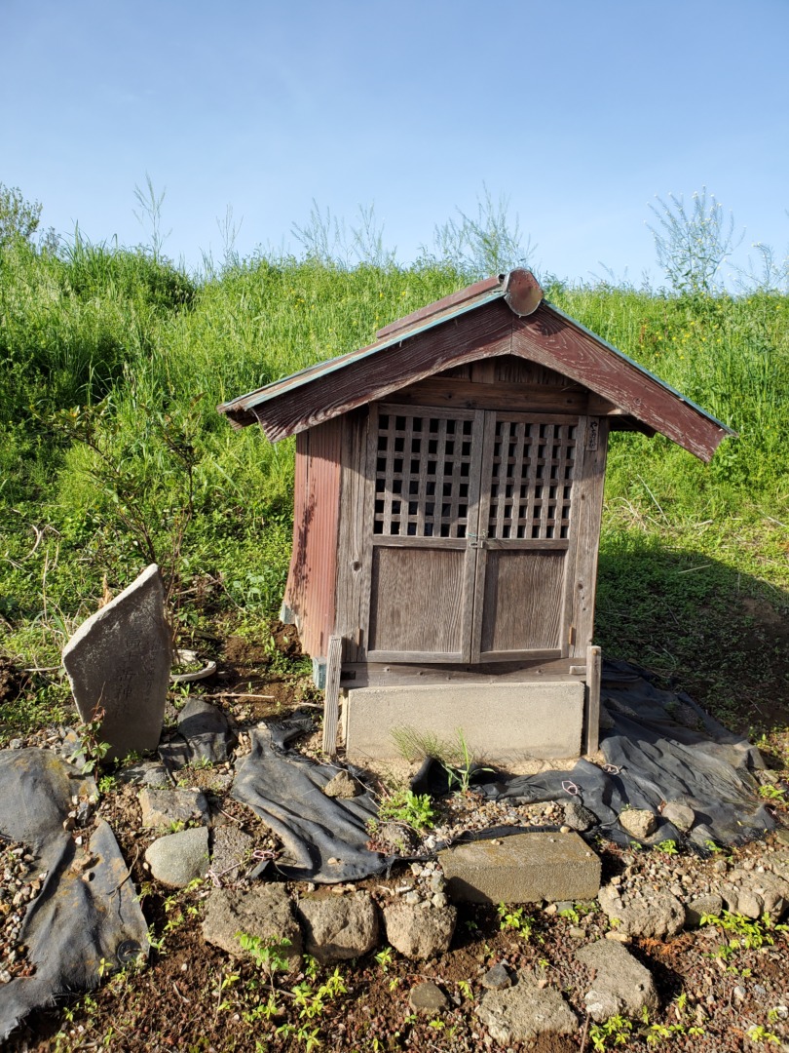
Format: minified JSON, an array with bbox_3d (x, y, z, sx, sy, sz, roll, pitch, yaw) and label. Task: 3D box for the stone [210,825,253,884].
[{"bbox_3d":[-0.455,0.910,2.208,0.121,0.088,0.210,2,7,-11],"label":"stone"}]

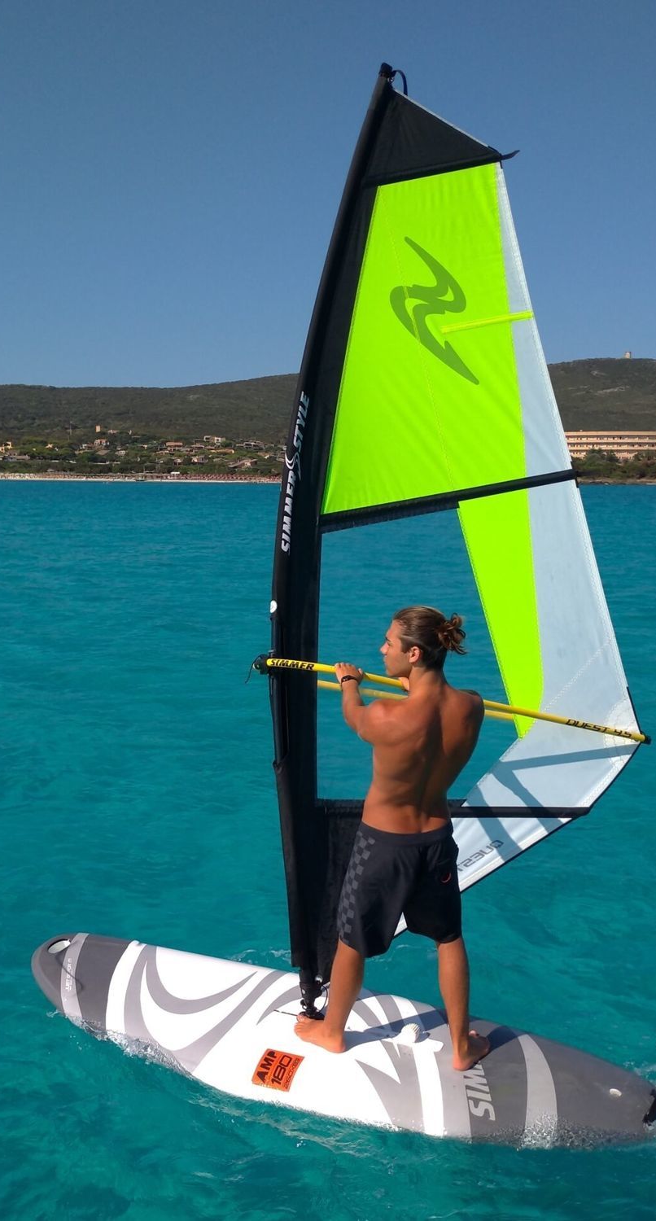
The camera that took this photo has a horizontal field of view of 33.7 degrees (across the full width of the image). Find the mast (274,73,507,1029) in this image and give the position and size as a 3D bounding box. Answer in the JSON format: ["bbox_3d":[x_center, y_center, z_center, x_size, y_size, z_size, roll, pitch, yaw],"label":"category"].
[{"bbox_3d":[0.182,-0.323,4.609,0.790,4.070,0.200,7,-2,0],"label":"mast"}]

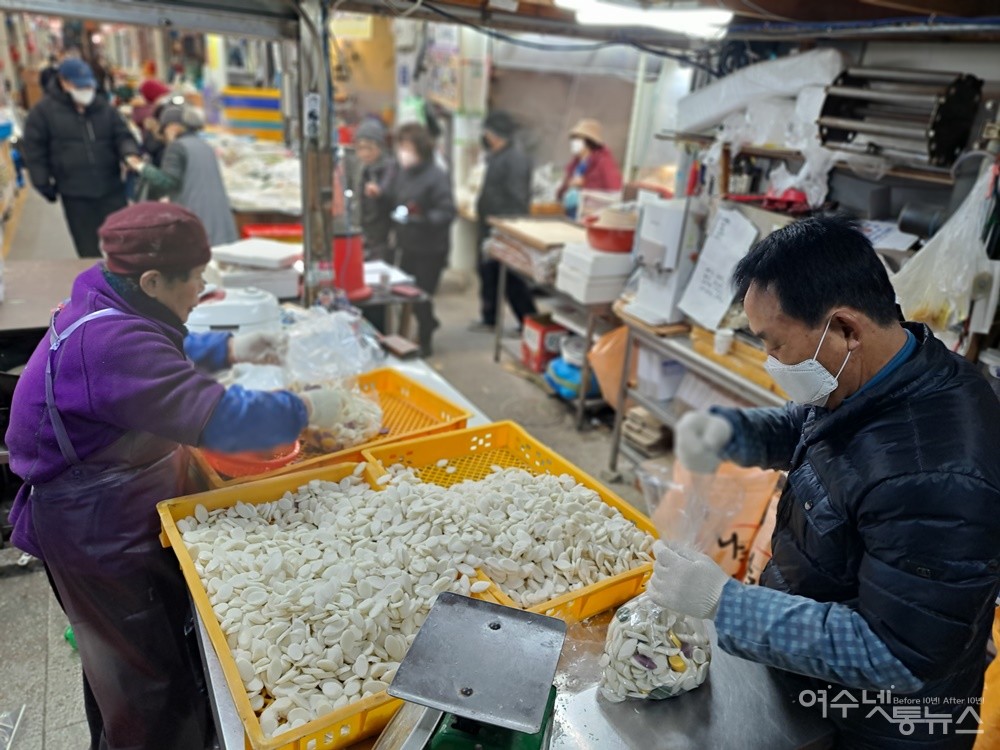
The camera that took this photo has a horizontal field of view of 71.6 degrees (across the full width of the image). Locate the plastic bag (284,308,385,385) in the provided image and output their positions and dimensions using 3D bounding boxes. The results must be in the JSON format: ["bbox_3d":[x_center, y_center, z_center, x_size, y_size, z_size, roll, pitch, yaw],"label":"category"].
[{"bbox_3d":[-0.539,-0.090,2.260,0.300,0.180,0.270,3,21,0],"label":"plastic bag"}]

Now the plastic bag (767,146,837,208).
[{"bbox_3d":[1.218,-0.794,2.800,0.250,0.230,0.200,3,21,0],"label":"plastic bag"}]

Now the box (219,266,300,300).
[{"bbox_3d":[-1.271,-0.516,3.623,0.385,0.150,0.330,-5,25,-18],"label":"box"}]

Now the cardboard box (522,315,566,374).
[{"bbox_3d":[0.290,-0.193,4.374,0.190,0.293,0.244,-7,24,-26],"label":"cardboard box"}]

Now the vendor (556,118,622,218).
[{"bbox_3d":[0.728,-1.353,5.934,0.400,1.580,0.480,-11,28,-31],"label":"vendor"}]

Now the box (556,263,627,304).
[{"bbox_3d":[0.517,-0.525,3.892,0.265,0.140,0.290,-8,26,-25],"label":"box"}]

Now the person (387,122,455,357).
[{"bbox_3d":[-0.545,-0.881,4.685,0.460,1.570,0.360,24,31,39],"label":"person"}]

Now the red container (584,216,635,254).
[{"bbox_3d":[0.615,-0.736,3.630,0.370,0.170,0.360,3,21,0],"label":"red container"}]

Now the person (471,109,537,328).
[{"bbox_3d":[0.026,-1.122,5.197,0.450,1.620,0.500,3,21,0],"label":"person"}]

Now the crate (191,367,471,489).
[{"bbox_3d":[-0.460,0.140,1.811,0.670,0.073,0.416,-14,27,-38],"label":"crate"}]

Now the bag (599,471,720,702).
[{"bbox_3d":[0.246,0.330,1.070,0.170,0.330,0.150,3,21,0],"label":"bag"}]

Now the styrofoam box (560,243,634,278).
[{"bbox_3d":[0.547,-0.645,3.846,0.265,0.120,0.280,-8,26,-25],"label":"styrofoam box"}]

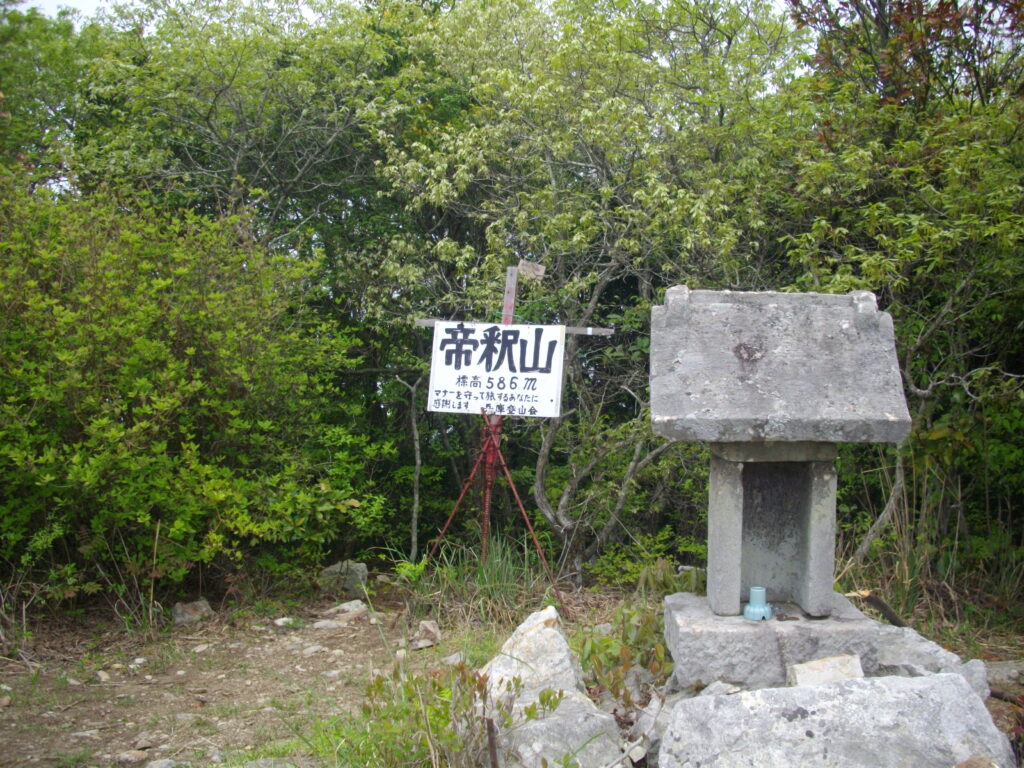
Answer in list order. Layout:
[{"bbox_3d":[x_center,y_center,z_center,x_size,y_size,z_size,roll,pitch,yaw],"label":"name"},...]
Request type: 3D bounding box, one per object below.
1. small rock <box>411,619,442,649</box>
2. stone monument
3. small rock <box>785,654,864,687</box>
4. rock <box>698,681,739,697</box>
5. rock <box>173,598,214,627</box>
[{"bbox_3d":[-0.343,1.005,4.389,0.125,0.105,0.110,0,6,0],"label":"small rock"},{"bbox_3d":[0.735,0.184,3.227,0.700,0.925,0.530,0,6,1],"label":"stone monument"},{"bbox_3d":[0.847,0.780,2.958,0.190,0.085,0.110,0,6,0],"label":"small rock"},{"bbox_3d":[0.558,0.821,2.942,0.110,0.050,0.085,0,6,0],"label":"rock"},{"bbox_3d":[-1.370,0.983,4.709,0.160,0.100,0.130,0,6,0],"label":"rock"}]

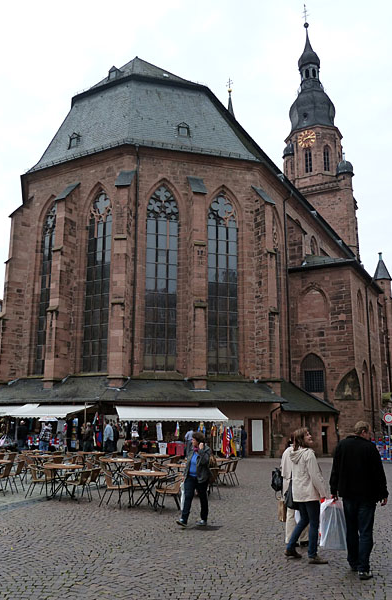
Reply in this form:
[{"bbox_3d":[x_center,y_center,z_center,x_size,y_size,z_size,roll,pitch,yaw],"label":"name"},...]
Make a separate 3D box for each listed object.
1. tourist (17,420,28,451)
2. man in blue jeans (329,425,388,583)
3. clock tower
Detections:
[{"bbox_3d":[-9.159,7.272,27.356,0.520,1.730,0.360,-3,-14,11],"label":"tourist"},{"bbox_3d":[1.947,2.422,6.409,0.630,1.800,0.430,-2,-12,12],"label":"man in blue jeans"},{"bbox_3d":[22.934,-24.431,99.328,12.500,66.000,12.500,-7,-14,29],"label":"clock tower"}]

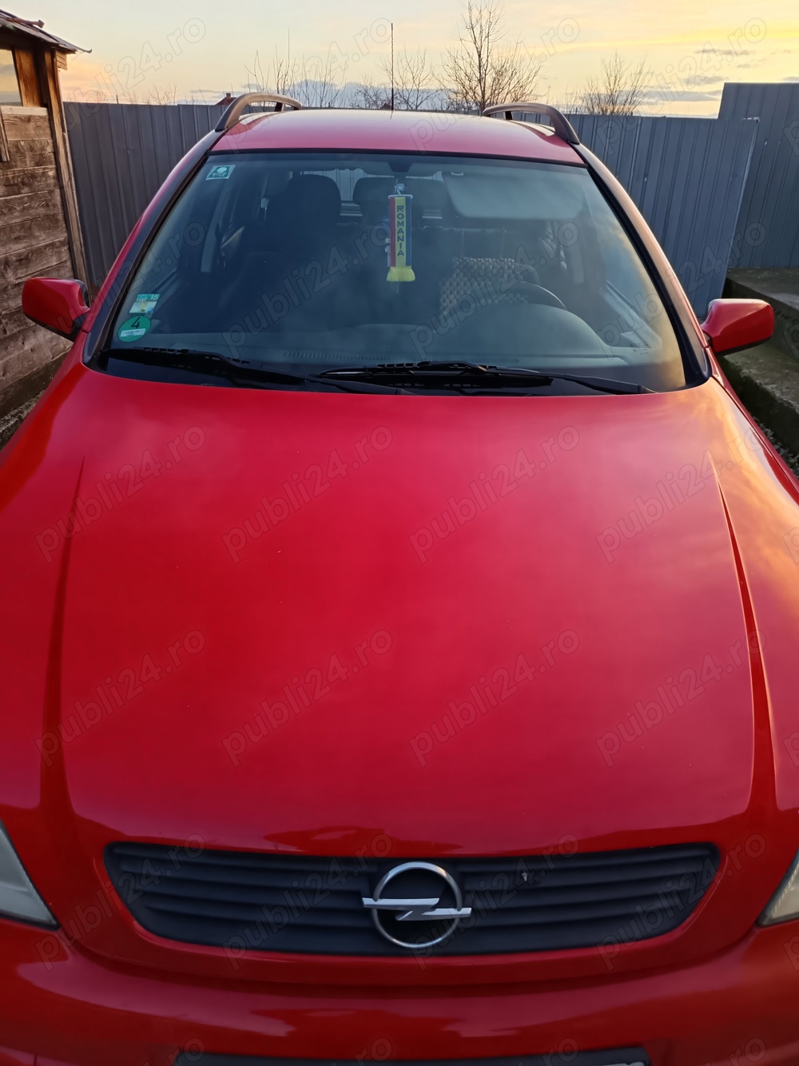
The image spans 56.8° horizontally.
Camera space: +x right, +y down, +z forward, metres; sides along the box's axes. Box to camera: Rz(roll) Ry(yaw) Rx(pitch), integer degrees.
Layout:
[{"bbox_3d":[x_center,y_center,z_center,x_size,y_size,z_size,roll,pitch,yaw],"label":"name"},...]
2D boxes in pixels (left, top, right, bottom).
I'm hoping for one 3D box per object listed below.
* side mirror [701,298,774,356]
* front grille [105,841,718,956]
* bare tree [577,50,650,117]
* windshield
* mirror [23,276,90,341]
[{"bbox_3d":[0.899,-0.554,1.982,0.185,0.145,0.115,1,28,-2],"label":"side mirror"},{"bbox_3d":[0.019,0.419,0.831,0.700,0.130,0.075,1,0,-2],"label":"front grille"},{"bbox_3d":[6.013,-11.856,21.513,2.100,3.600,2.100,1,28,-2],"label":"bare tree"},{"bbox_3d":[0.006,-0.709,1.889,1.380,0.160,0.980,1,54,-2],"label":"windshield"},{"bbox_3d":[-0.893,-0.585,1.928,0.185,0.145,0.115,1,28,-2],"label":"mirror"}]

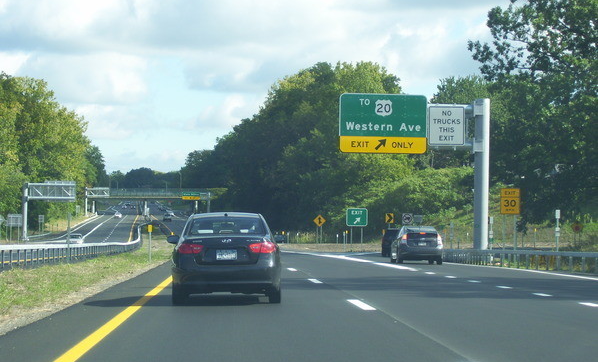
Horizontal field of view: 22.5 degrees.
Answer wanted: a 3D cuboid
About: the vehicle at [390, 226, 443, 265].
[{"bbox_3d":[4.450,2.430,57.200,1.740,1.480,4.450,1,-2,-2],"label":"vehicle"}]

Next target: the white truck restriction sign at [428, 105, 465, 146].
[{"bbox_3d":[7.651,-2.847,77.900,1.870,2.040,0.120,1,-2,-3],"label":"white truck restriction sign"}]

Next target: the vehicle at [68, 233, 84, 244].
[{"bbox_3d":[-27.564,7.305,186.000,1.800,1.470,4.500,1,-2,-4],"label":"vehicle"}]

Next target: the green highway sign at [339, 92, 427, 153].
[{"bbox_3d":[4.333,-2.952,77.800,4.530,3.060,0.150,1,-2,-3],"label":"green highway sign"}]

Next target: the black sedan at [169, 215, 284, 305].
[{"bbox_3d":[-1.220,1.280,25.500,1.790,1.480,4.500,1,-2,-3],"label":"black sedan"}]

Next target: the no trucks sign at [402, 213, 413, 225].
[{"bbox_3d":[8.292,2.881,115.000,0.830,0.900,0.070,0,-2,6],"label":"no trucks sign"}]

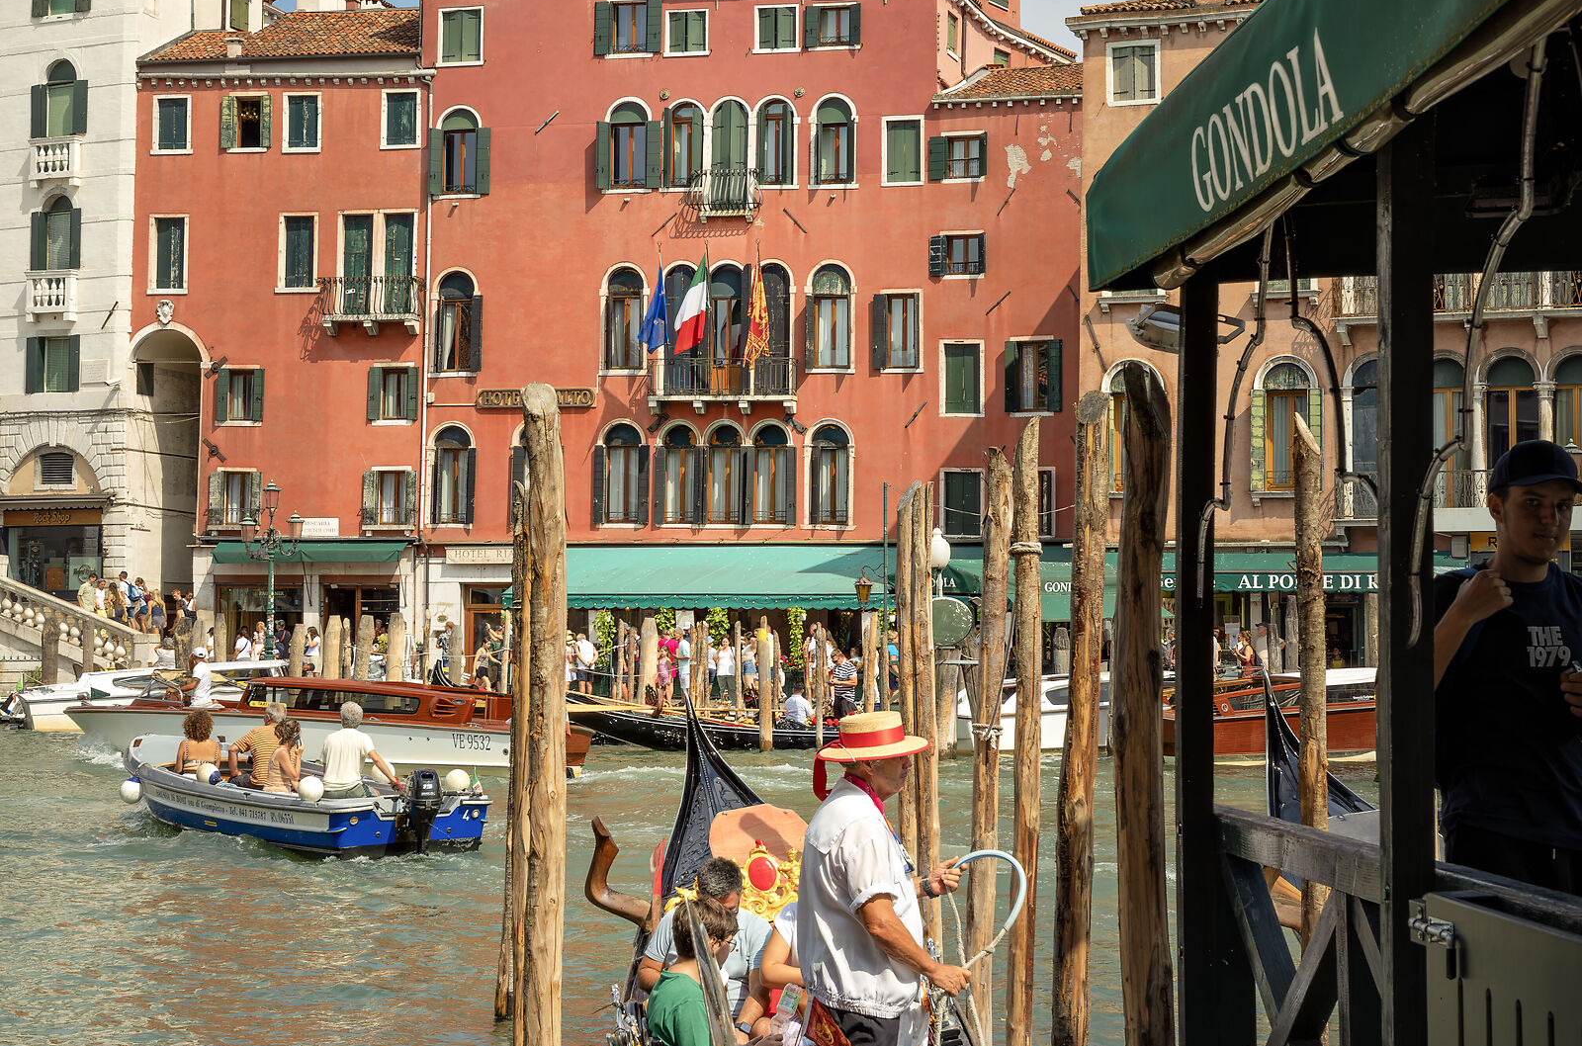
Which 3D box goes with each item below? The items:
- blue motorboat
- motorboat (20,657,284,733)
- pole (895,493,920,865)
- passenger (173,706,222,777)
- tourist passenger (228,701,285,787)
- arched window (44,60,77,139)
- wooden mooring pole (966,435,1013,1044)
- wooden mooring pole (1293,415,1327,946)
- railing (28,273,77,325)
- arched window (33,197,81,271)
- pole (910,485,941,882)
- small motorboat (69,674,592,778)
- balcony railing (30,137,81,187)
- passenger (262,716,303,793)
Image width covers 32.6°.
[{"bbox_3d":[-5.758,3.013,30.594,1.850,1.050,6.000,2,-3,-36],"label":"blue motorboat"},{"bbox_3d":[-13.756,4.026,61.565,7.000,1.700,2.200,1,-3,-22],"label":"motorboat"},{"bbox_3d":[0.626,1.348,14.371,0.100,3.007,0.100,0,-3,2],"label":"pole"},{"bbox_3d":[-6.484,2.650,29.574,0.550,1.200,0.650,1,-3,-18],"label":"passenger"},{"bbox_3d":[-5.657,2.553,28.572,0.750,1.300,0.600,-2,-3,41],"label":"tourist passenger"},{"bbox_3d":[-17.982,-10.401,66.500,0.980,1.950,0.250,-1,-3,21],"label":"arched window"},{"bbox_3d":[0.864,1.208,11.867,0.125,3.068,0.125,2,-2,4],"label":"wooden mooring pole"},{"bbox_3d":[2.217,1.138,11.480,0.125,3.191,0.125,-2,-3,11],"label":"wooden mooring pole"},{"bbox_3d":[-19.801,-5.985,72.400,1.500,1.250,0.400,-1,-3,22],"label":"railing"},{"bbox_3d":[-19.731,-7.720,72.600,1.500,2.000,0.250,-1,-3,22],"label":"arched window"},{"bbox_3d":[0.737,1.322,14.272,0.120,3.052,0.120,-1,-3,3],"label":"pole"},{"bbox_3d":[-7.973,3.327,44.295,9.300,1.650,2.300,0,-3,18],"label":"small motorboat"},{"bbox_3d":[-19.674,-9.647,72.300,1.500,1.200,0.400,-1,-3,22],"label":"balcony railing"},{"bbox_3d":[-5.474,2.687,29.304,0.600,1.150,0.450,2,-3,-37],"label":"passenger"}]

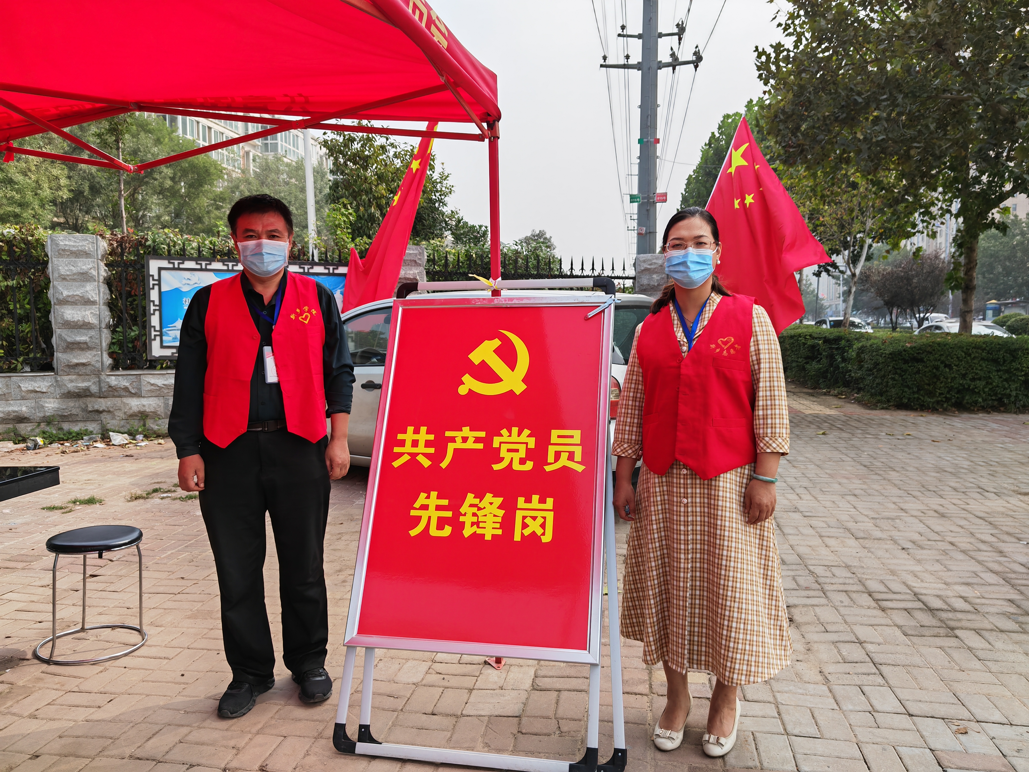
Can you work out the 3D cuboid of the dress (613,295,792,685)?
[{"bbox_3d":[0.580,0.301,2.480,0.530,1.140,0.390,2,5,22],"label":"dress"}]

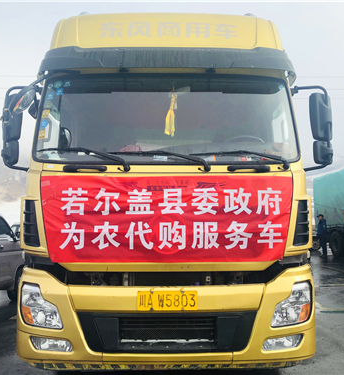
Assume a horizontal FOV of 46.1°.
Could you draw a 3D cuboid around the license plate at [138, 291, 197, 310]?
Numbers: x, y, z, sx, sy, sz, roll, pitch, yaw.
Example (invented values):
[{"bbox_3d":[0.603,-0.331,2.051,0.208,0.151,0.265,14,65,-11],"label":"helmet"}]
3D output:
[{"bbox_3d":[-0.032,0.834,2.970,0.447,0.143,0.020,0,-5,-1],"label":"license plate"}]

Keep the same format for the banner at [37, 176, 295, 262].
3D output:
[{"bbox_3d":[-0.040,0.241,3.100,1.910,0.655,0.080,0,-5,-1],"label":"banner"}]

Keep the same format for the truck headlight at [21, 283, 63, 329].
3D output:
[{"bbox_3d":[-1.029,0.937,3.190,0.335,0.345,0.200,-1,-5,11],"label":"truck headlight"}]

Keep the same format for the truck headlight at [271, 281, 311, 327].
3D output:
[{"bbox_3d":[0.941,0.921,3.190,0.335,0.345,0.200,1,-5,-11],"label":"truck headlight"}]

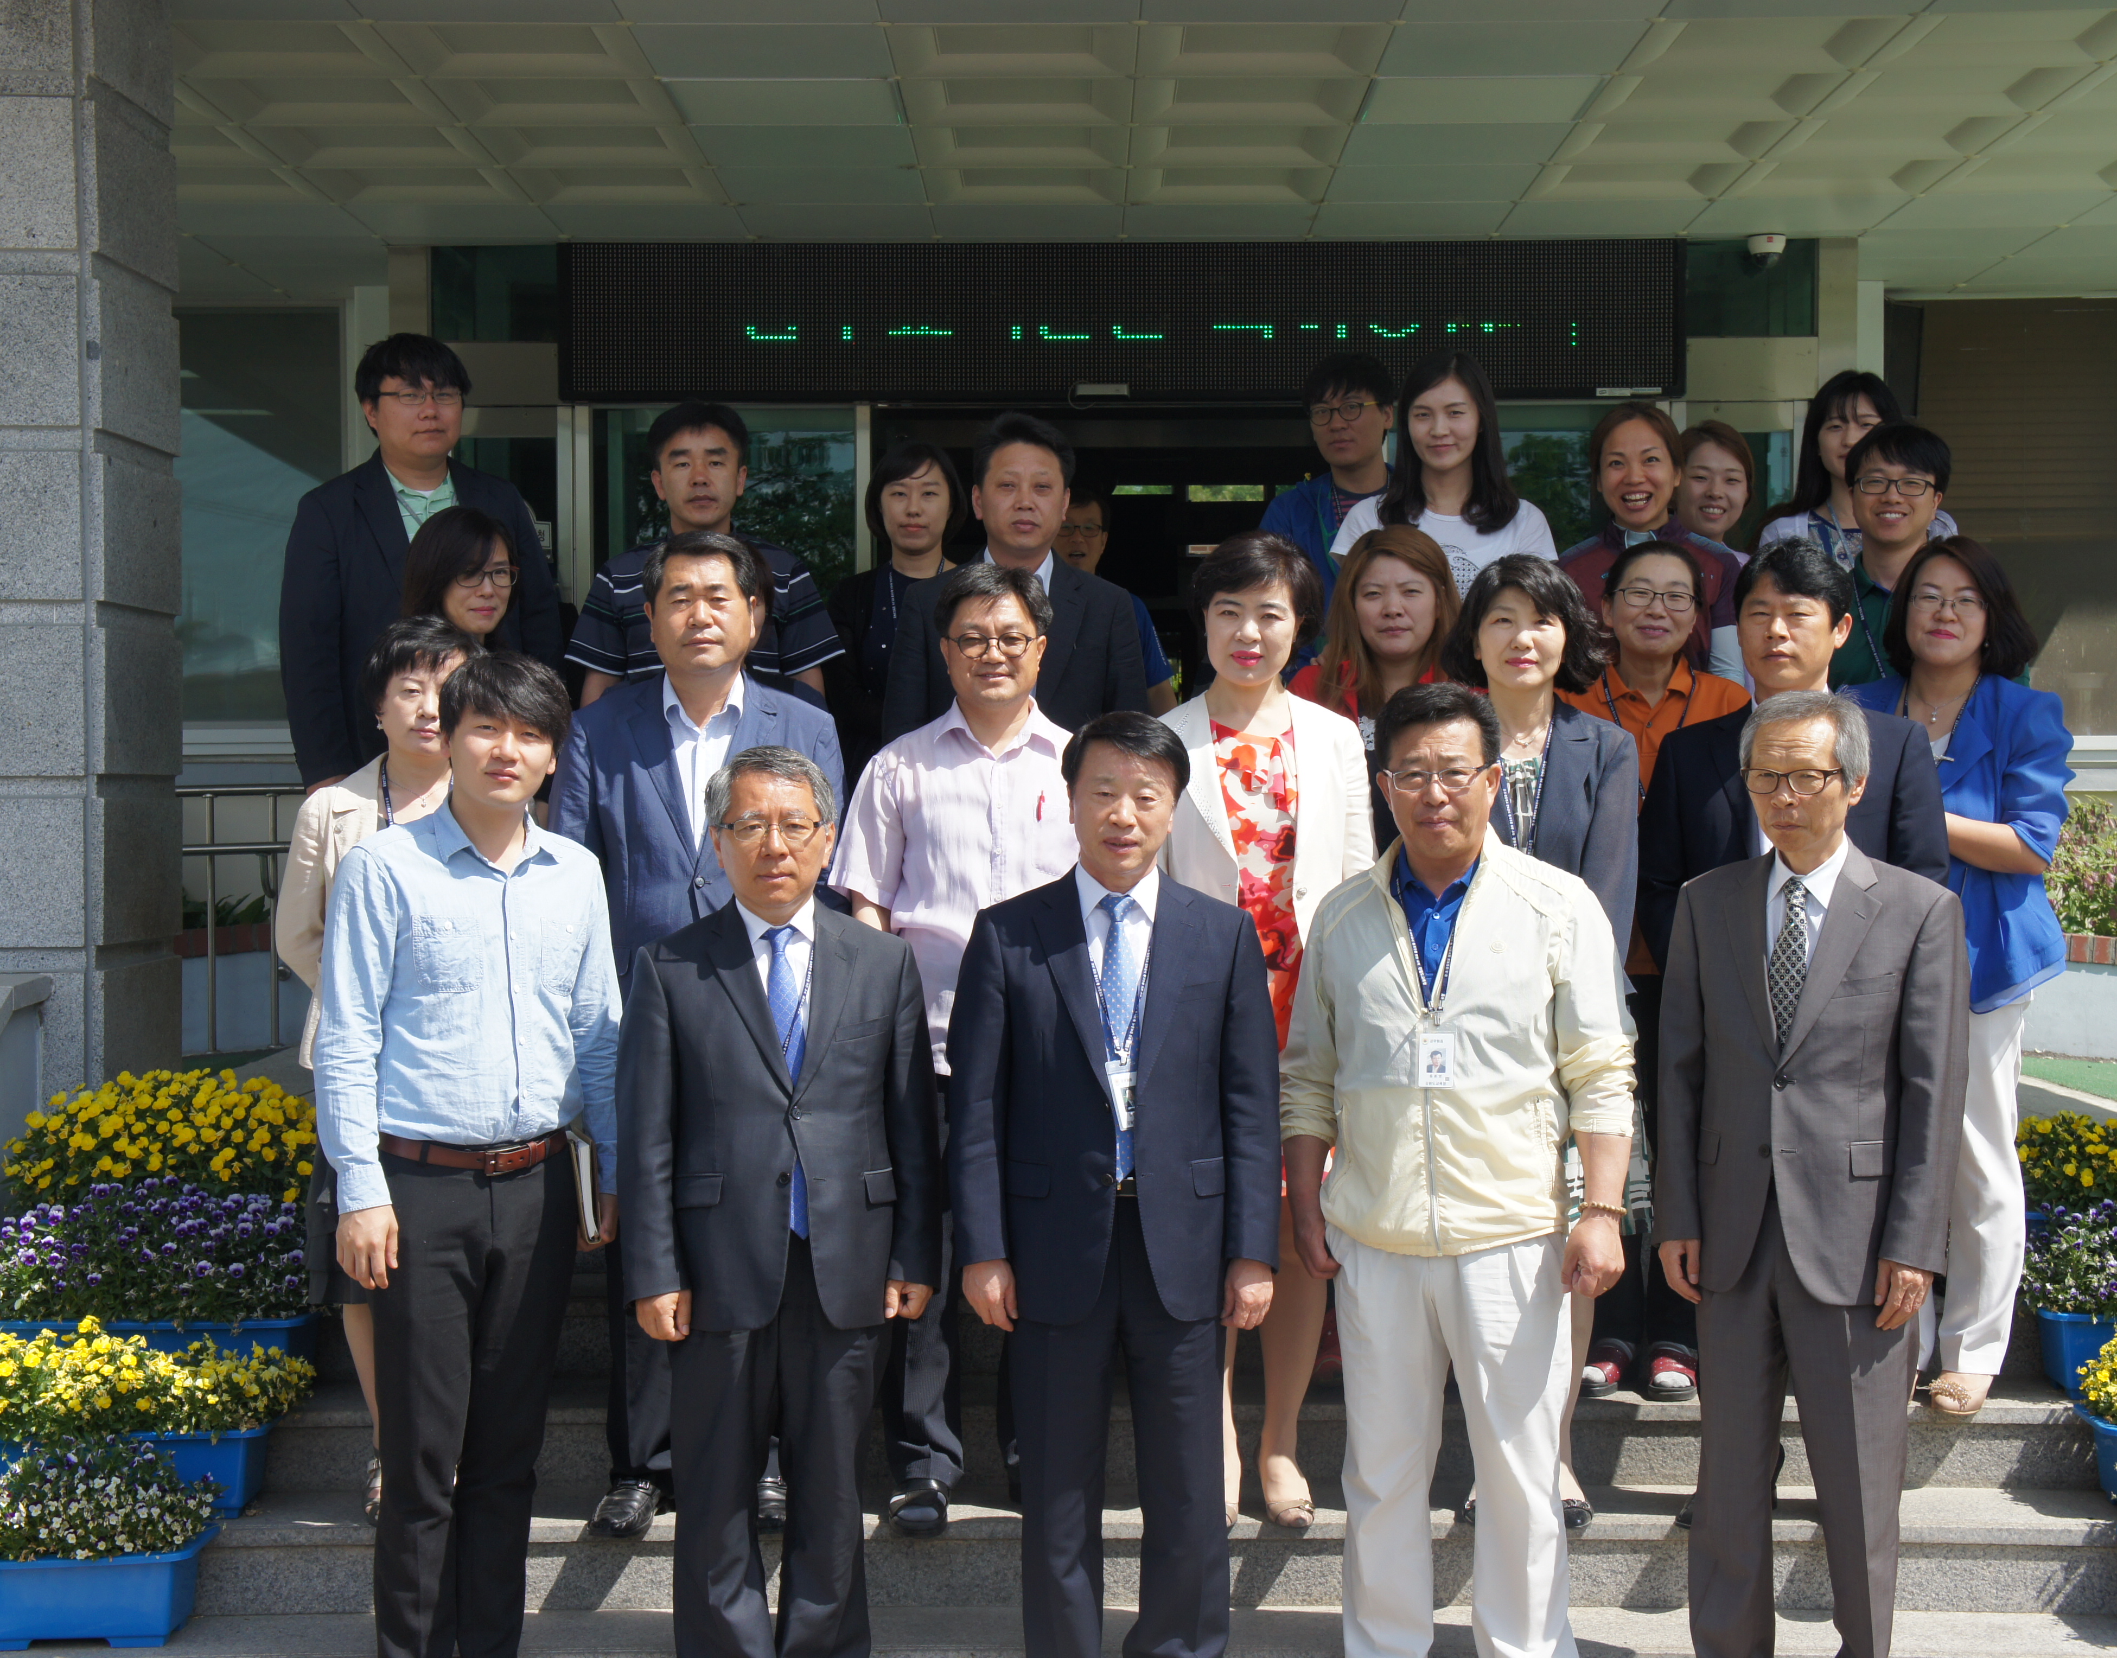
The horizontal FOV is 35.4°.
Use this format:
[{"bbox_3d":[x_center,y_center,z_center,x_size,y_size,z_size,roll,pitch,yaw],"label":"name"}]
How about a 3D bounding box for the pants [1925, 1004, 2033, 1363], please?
[{"bbox_3d":[1.638,0.554,6.120,0.340,0.900,0.270,0,1,14],"label":"pants"}]

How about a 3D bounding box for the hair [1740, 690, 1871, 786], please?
[{"bbox_3d":[1.164,-0.129,5.170,0.195,0.175,0.220,1,1,31],"label":"hair"}]

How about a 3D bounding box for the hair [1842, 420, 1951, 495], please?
[{"bbox_3d":[1.615,-0.703,6.400,0.205,0.170,0.210,-2,0,11],"label":"hair"}]

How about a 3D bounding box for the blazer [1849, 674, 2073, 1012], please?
[{"bbox_3d":[1.647,0.020,6.180,0.470,0.640,0.290,0,1,18],"label":"blazer"}]

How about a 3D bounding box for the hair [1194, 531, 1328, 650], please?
[{"bbox_3d":[0.355,-0.429,5.930,0.236,0.210,0.245,0,1,7],"label":"hair"}]

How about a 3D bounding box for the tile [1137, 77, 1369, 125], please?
[{"bbox_3d":[0.497,-1.908,8.601,0.600,0.040,0.600,0,1,0],"label":"tile"}]

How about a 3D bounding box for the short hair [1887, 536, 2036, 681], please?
[{"bbox_3d":[1.656,-0.405,6.080,0.280,0.270,0.240,-2,0,9],"label":"short hair"}]

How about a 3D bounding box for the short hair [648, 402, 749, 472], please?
[{"bbox_3d":[-0.720,-0.768,6.620,0.200,0.165,0.220,0,1,-3],"label":"short hair"}]

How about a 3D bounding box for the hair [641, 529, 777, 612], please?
[{"bbox_3d":[-0.621,-0.442,5.820,0.205,0.165,0.210,0,1,-1],"label":"hair"}]

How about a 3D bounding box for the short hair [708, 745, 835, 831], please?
[{"bbox_3d":[-0.425,-0.053,4.920,0.190,0.145,0.205,0,1,-3],"label":"short hair"}]

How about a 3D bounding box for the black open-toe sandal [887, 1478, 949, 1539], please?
[{"bbox_3d":[-0.230,1.144,5.770,0.105,0.105,0.280,0,1,6],"label":"black open-toe sandal"}]

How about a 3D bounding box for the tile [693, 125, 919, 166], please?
[{"bbox_3d":[-0.701,-1.909,9.244,0.600,0.030,0.600,0,1,0],"label":"tile"}]

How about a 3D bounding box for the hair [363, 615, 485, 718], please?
[{"bbox_3d":[-1.131,-0.278,5.880,0.210,0.205,0.230,0,1,-20],"label":"hair"}]

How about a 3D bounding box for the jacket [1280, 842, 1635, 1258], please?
[{"bbox_3d":[0.582,0.321,4.830,0.520,0.610,0.300,0,1,7],"label":"jacket"}]

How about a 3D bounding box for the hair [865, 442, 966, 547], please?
[{"bbox_3d":[-0.292,-0.685,6.780,0.210,0.225,0.220,0,1,-2],"label":"hair"}]

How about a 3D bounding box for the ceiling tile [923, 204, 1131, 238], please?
[{"bbox_3d":[-0.092,-1.913,10.400,0.600,0.025,0.600,0,1,0],"label":"ceiling tile"}]

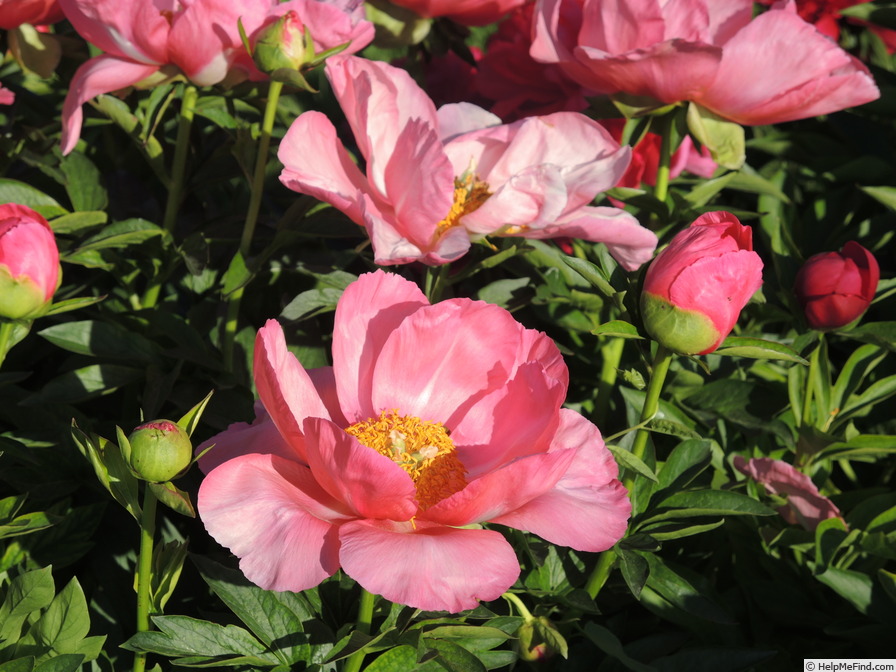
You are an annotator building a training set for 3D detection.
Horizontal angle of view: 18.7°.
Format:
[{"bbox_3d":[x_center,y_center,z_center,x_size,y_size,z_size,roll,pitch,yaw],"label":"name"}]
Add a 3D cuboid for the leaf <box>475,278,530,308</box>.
[{"bbox_3d":[0.028,-0.021,1.380,0.035,0.008,0.022,-12,39,-16],"label":"leaf"}]

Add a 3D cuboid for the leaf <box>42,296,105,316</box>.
[{"bbox_3d":[-0.161,-0.013,1.170,0.031,0.006,0.012,2,22,5],"label":"leaf"}]

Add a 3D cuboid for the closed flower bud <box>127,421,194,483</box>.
[{"bbox_3d":[-0.113,0.045,1.060,0.025,0.025,0.025,2,18,-1],"label":"closed flower bud"}]

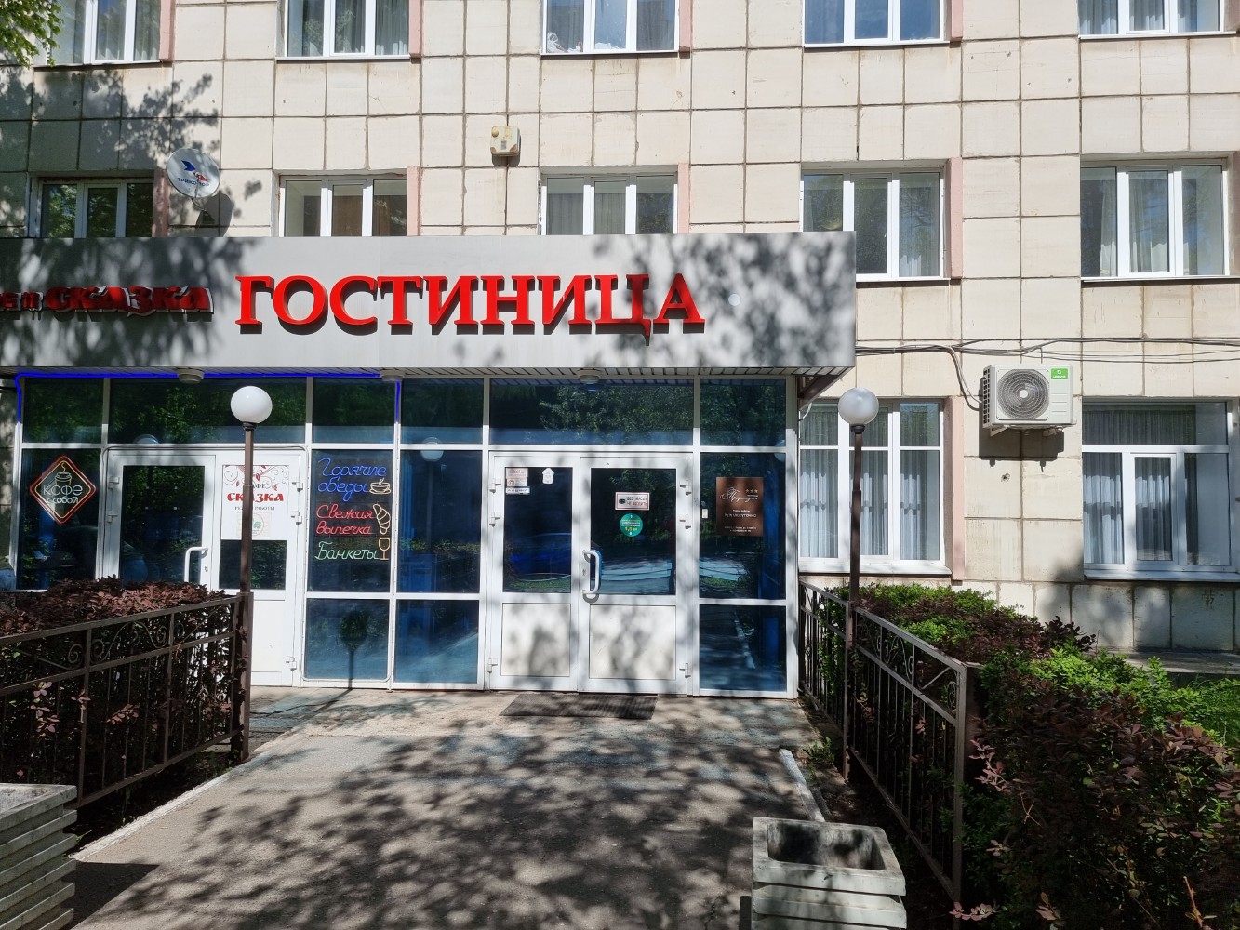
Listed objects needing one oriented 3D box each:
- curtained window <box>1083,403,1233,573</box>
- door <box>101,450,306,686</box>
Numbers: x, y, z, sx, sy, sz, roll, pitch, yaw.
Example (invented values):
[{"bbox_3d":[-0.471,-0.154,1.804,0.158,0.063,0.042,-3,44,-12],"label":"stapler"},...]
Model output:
[{"bbox_3d":[6.407,0.259,10.285,1.794,2.048,0.140,1,-3,4],"label":"curtained window"},{"bbox_3d":[-3.749,0.909,7.756,1.908,2.123,0.100,1,-3,4],"label":"door"}]

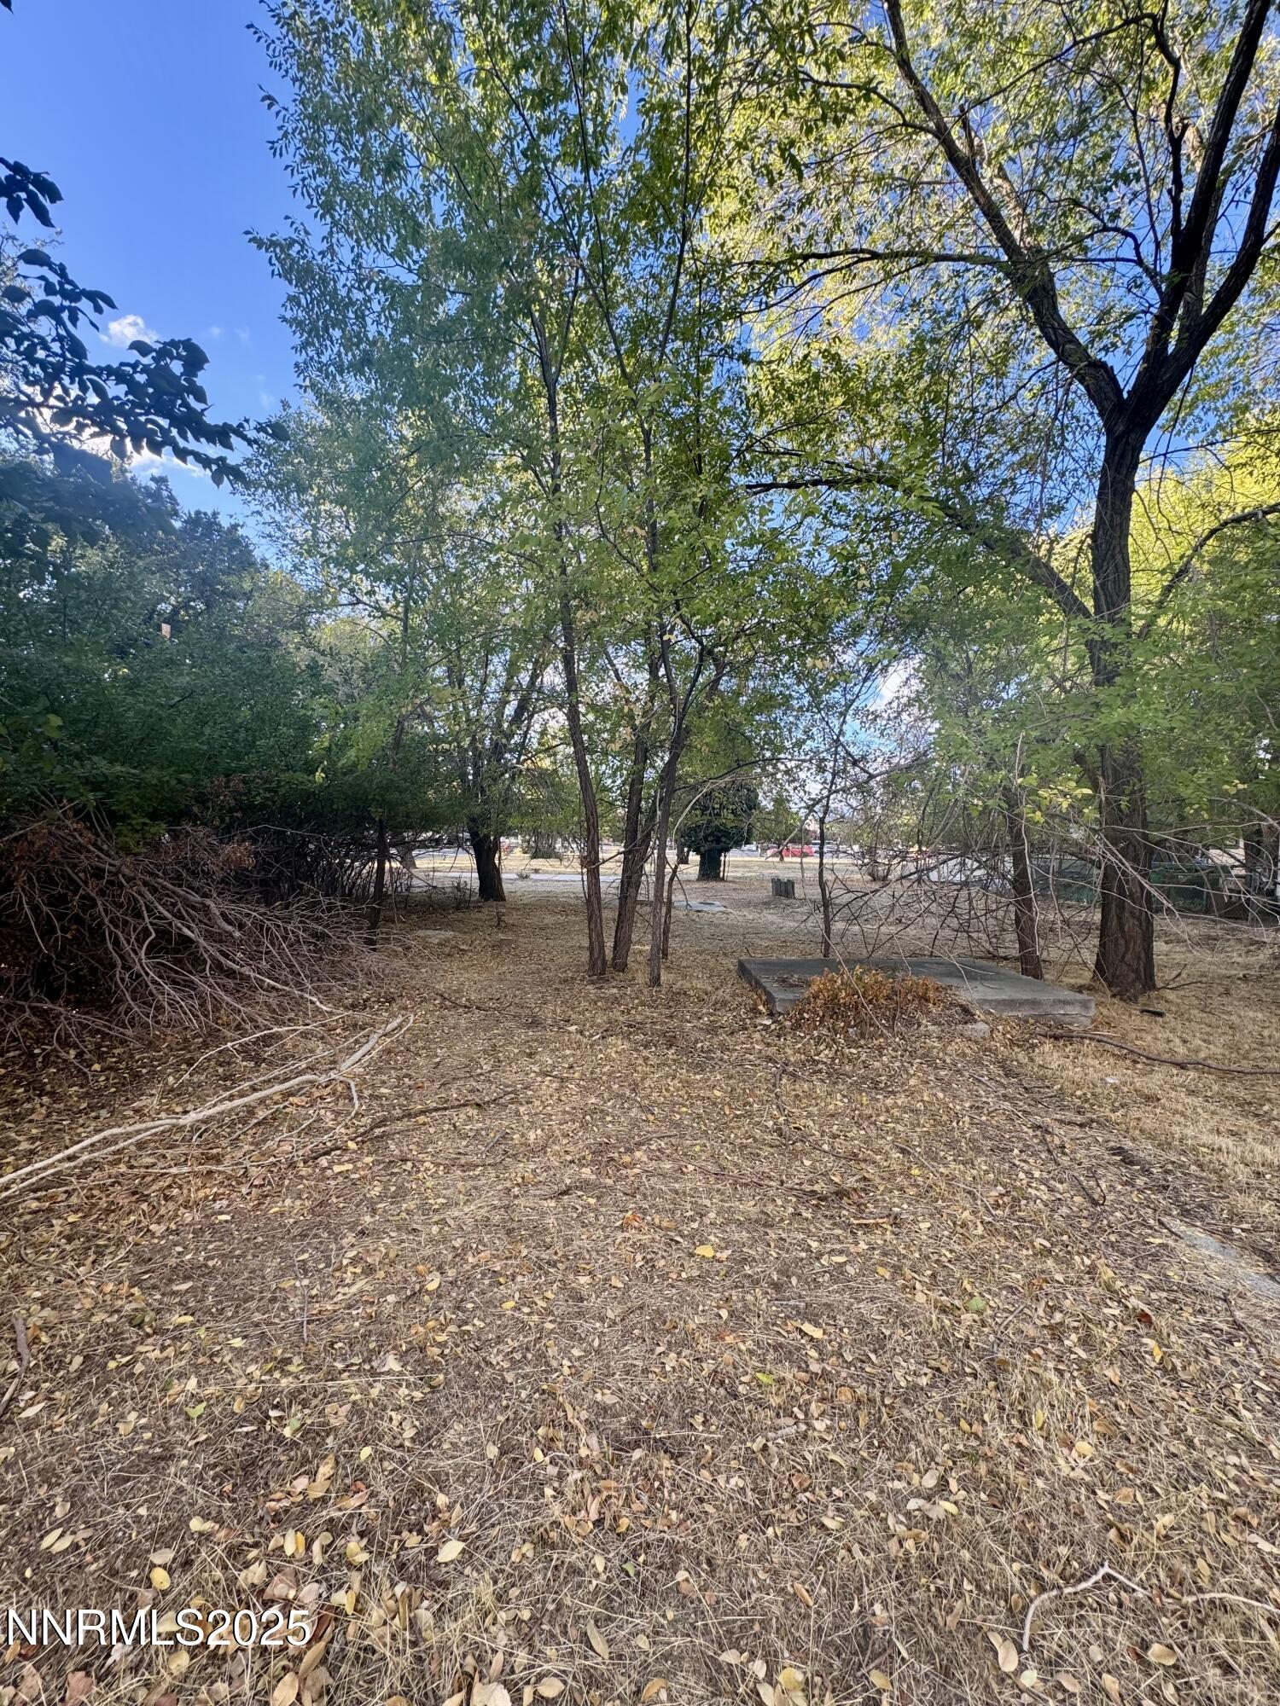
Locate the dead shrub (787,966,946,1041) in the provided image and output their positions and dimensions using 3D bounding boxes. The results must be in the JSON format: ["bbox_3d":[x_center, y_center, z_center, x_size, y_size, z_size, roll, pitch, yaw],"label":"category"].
[{"bbox_3d":[1.860,1.180,5.720,1.250,0.480,0.850,0,1,0],"label":"dead shrub"}]

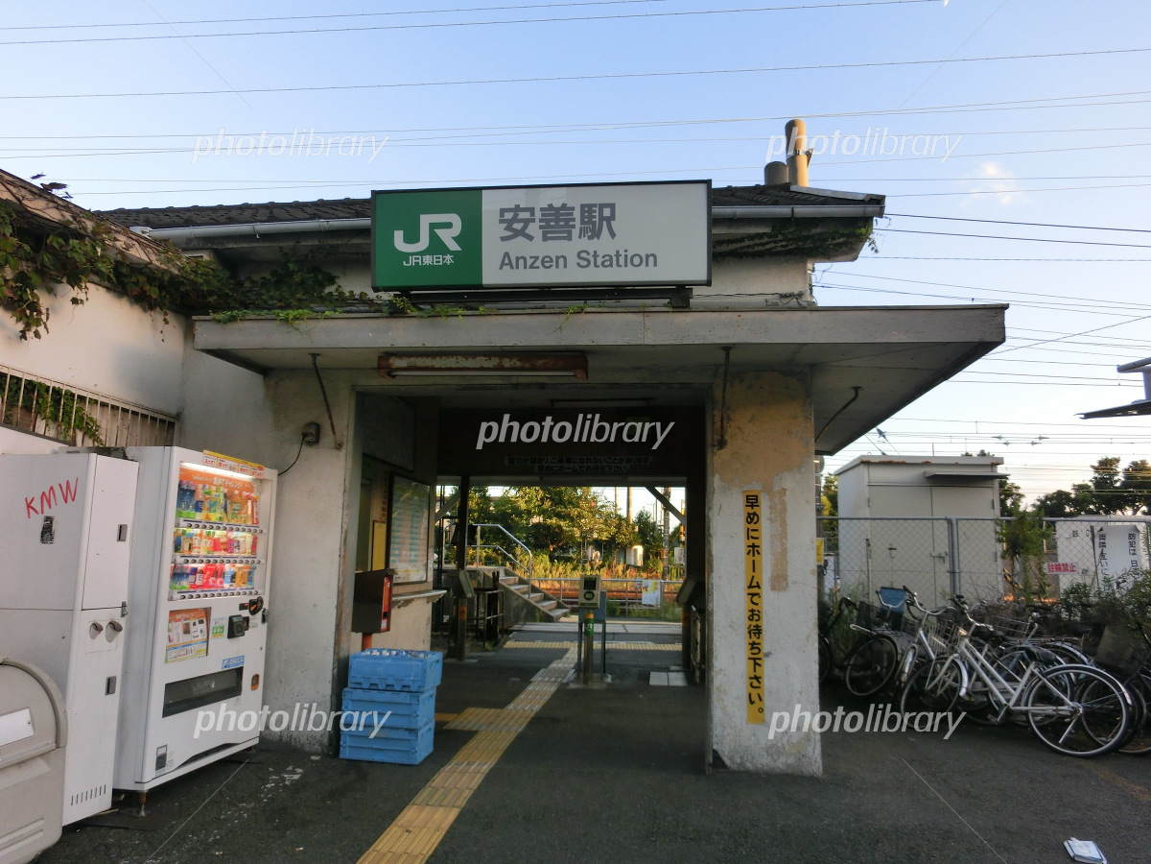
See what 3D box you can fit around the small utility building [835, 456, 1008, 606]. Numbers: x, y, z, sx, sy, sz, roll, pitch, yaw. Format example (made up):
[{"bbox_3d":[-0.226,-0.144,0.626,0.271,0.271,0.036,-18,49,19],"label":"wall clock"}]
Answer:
[{"bbox_3d":[4.964,1.670,11.511,1.929,2.540,1.850,0,-8,5],"label":"small utility building"}]

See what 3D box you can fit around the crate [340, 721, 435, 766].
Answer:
[{"bbox_3d":[-1.236,2.056,5.325,0.535,0.210,0.310,-1,-9,11],"label":"crate"}]

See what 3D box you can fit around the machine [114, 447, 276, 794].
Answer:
[{"bbox_3d":[-2.472,1.066,4.790,0.740,1.810,1.093,-1,-9,8],"label":"machine"}]

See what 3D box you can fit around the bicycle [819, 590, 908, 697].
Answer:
[{"bbox_3d":[3.130,2.080,7.740,1.700,1.050,0.550,-5,-10,36],"label":"bicycle"}]

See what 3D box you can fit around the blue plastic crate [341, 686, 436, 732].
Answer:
[{"bbox_3d":[-1.233,1.841,5.360,0.535,0.225,0.310,-1,-9,11],"label":"blue plastic crate"}]

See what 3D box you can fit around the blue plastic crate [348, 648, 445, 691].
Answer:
[{"bbox_3d":[-1.246,1.661,5.582,0.560,0.220,0.330,-1,-8,13],"label":"blue plastic crate"}]

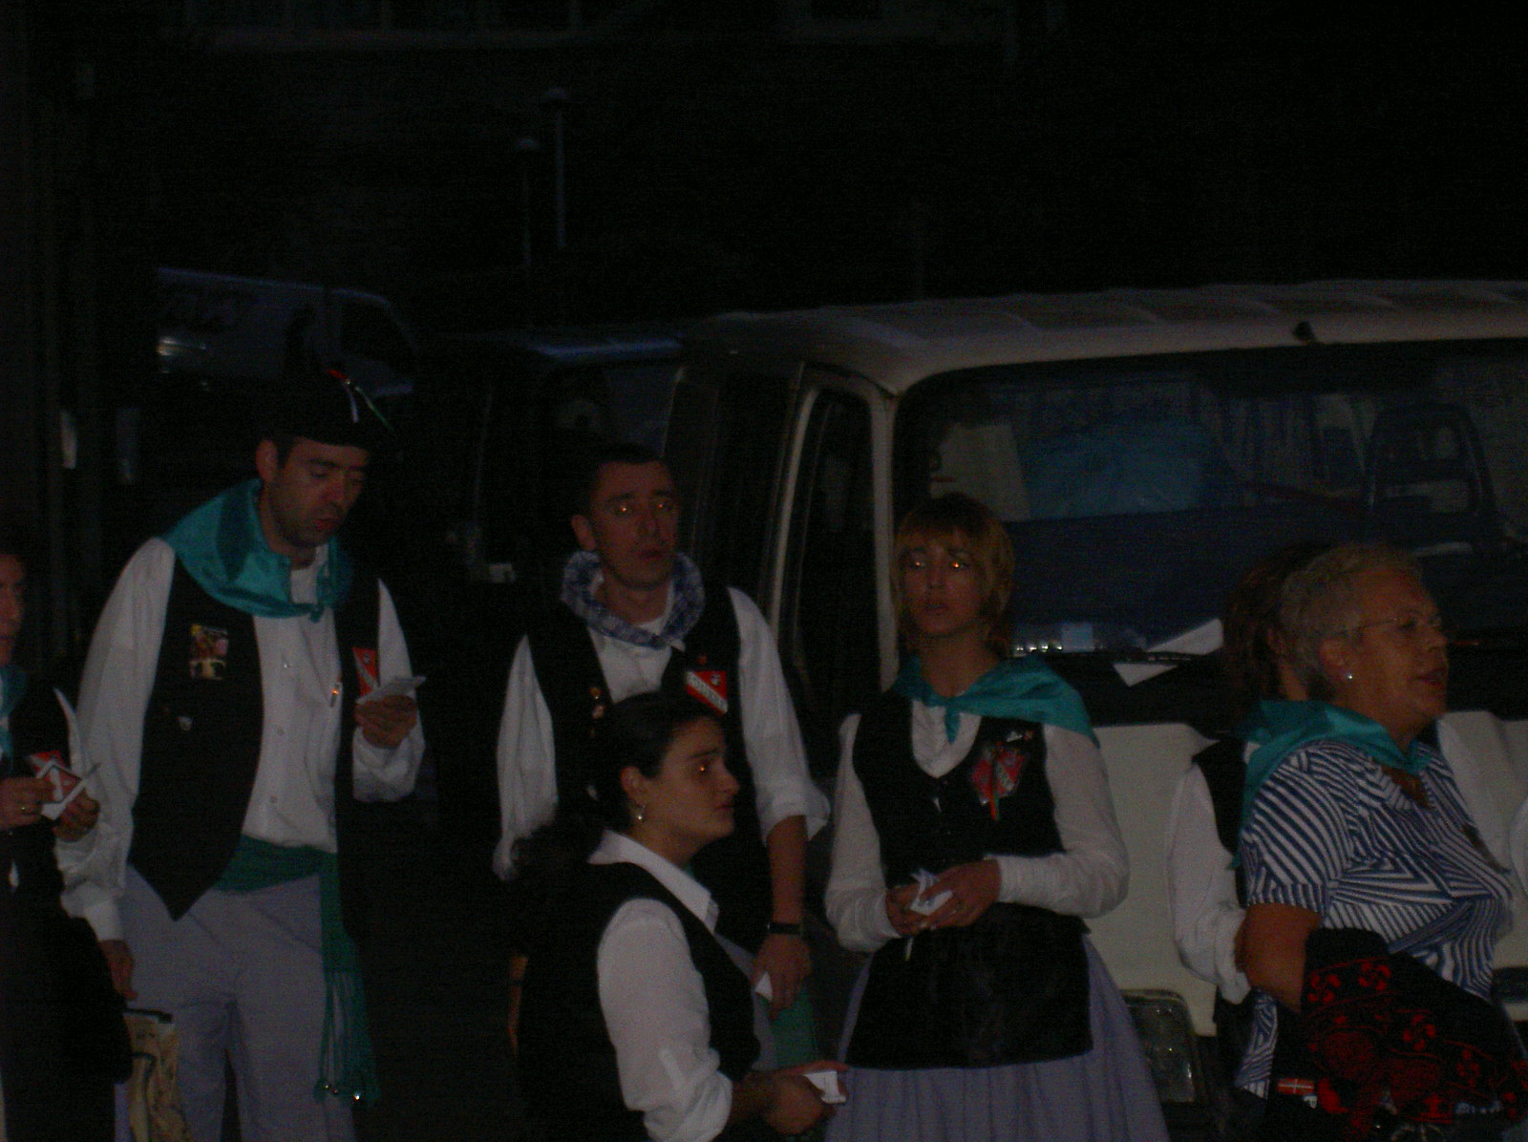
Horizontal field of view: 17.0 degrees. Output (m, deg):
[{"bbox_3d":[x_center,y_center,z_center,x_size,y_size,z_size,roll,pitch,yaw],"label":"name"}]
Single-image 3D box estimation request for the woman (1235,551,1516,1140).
[{"bbox_3d":[0.761,0.773,6.407,0.370,1.620,0.470,2,3,33],"label":"woman"}]

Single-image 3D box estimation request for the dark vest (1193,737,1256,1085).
[{"bbox_3d":[0.766,0.471,7.200,0.370,0.500,0.260,-1,3,-22],"label":"dark vest"}]

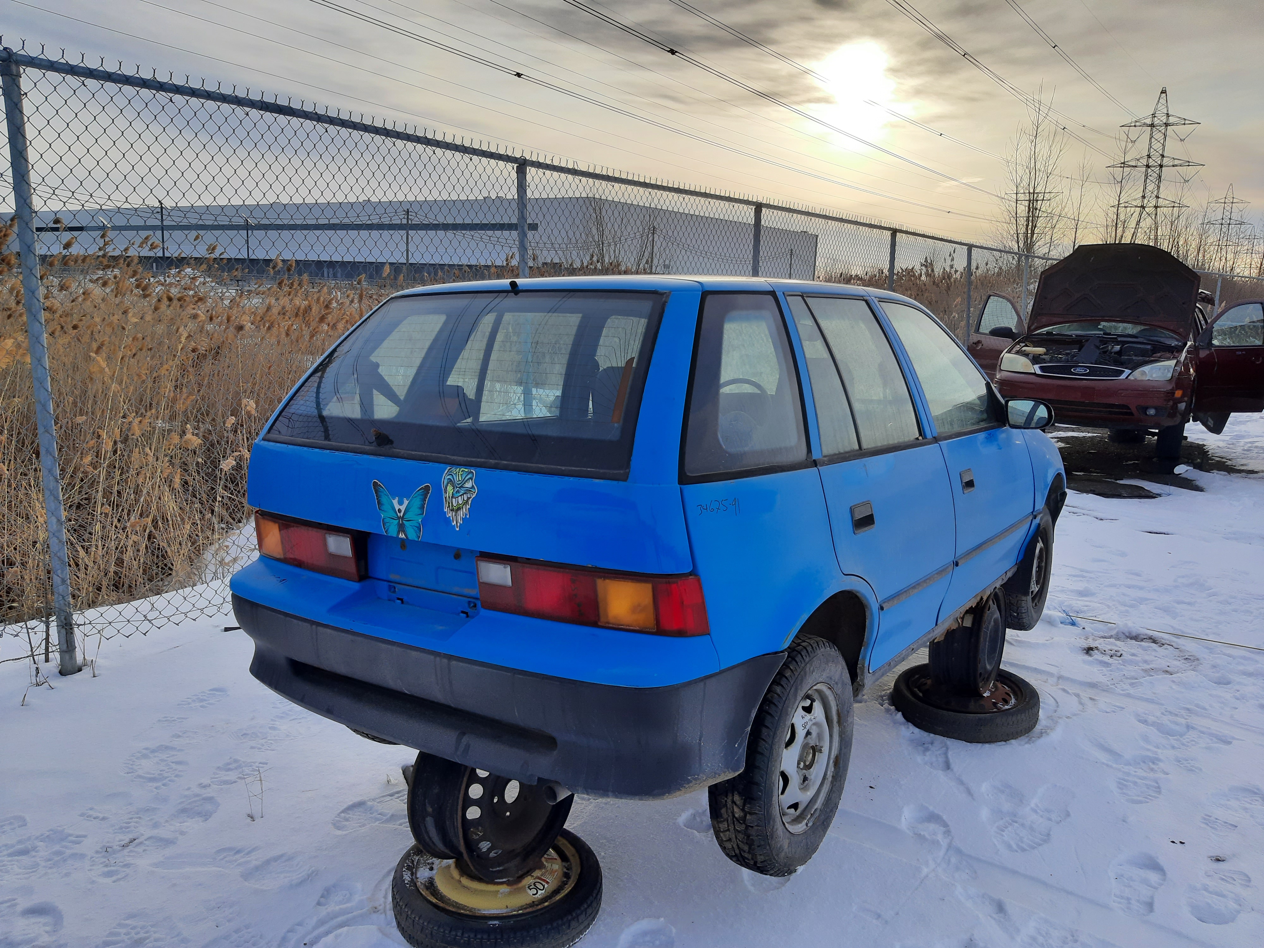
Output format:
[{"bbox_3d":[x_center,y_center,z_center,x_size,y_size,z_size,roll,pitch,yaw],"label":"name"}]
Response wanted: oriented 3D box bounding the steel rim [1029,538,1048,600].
[{"bbox_3d":[1.678,0.438,4.111,0.100,0.325,0.325,8,13,44],"label":"steel rim"}]

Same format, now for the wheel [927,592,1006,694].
[{"bbox_3d":[1.272,0.620,3.582,0.174,0.408,0.408,6,12,34],"label":"wheel"}]

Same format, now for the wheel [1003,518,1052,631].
[{"bbox_3d":[1.663,0.436,4.125,0.146,0.534,0.534,8,13,44],"label":"wheel"}]

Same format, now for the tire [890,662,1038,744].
[{"bbox_3d":[1.266,0.854,3.595,0.515,0.115,0.515,-1,12,0],"label":"tire"}]

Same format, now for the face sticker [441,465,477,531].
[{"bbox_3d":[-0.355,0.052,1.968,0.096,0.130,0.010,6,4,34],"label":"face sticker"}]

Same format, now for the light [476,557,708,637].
[{"bbox_3d":[-0.092,0.238,1.884,0.495,0.128,0.115,6,8,34],"label":"light"}]

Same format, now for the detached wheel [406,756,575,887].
[{"bbox_3d":[-0.334,0.763,2.335,0.175,0.408,0.408,3,10,37],"label":"detached wheel"}]

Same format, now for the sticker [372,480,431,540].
[{"bbox_3d":[-0.503,0.078,2.065,0.182,0.126,0.010,6,4,34],"label":"sticker"}]

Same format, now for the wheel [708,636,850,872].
[{"bbox_3d":[0.347,0.630,2.156,0.146,0.534,0.534,4,11,34],"label":"wheel"}]

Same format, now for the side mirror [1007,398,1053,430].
[{"bbox_3d":[1.408,-0.212,3.331,0.162,0.108,0.095,6,8,34],"label":"side mirror"}]

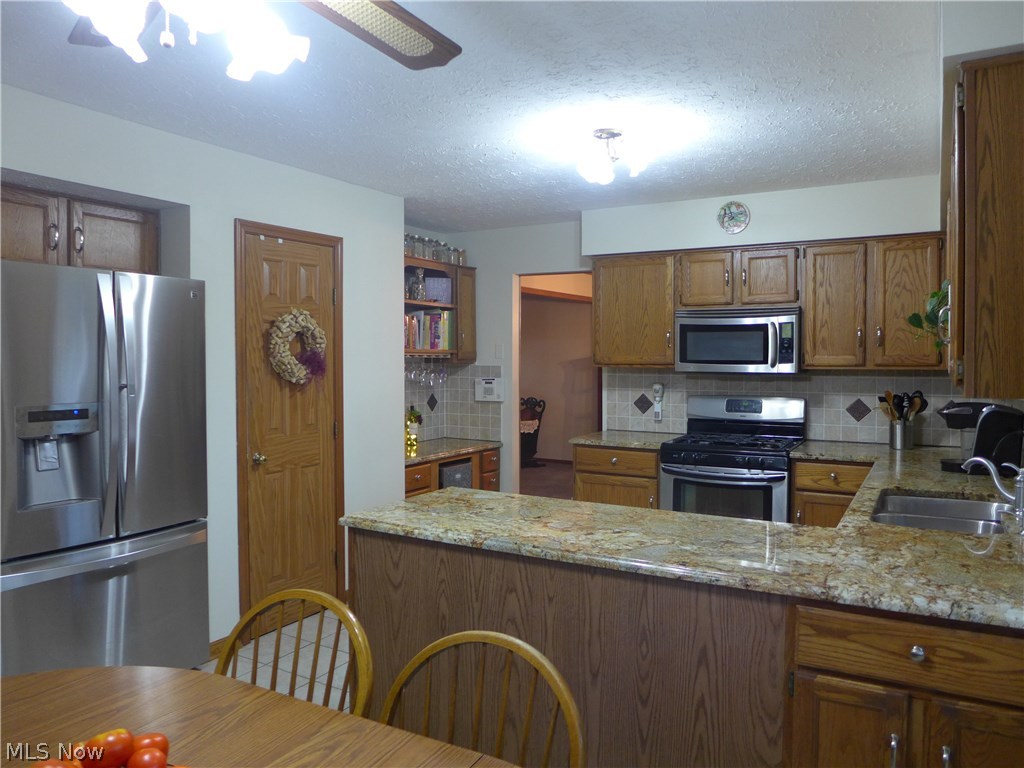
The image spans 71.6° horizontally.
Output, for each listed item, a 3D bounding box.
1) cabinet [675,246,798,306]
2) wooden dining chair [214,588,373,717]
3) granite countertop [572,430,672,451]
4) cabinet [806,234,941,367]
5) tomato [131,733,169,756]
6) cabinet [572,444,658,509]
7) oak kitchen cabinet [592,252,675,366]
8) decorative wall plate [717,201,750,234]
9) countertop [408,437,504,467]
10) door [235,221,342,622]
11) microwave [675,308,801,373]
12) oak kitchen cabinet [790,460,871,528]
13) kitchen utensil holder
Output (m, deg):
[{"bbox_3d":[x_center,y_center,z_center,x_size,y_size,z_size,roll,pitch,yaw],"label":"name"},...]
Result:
[{"bbox_3d":[1.463,-0.670,4.530,0.757,0.372,0.320,2,3,29],"label":"cabinet"},{"bbox_3d":[-0.547,0.955,1.405,0.440,0.950,0.520,1,3,12],"label":"wooden dining chair"},{"bbox_3d":[0.823,0.375,4.851,0.613,0.037,0.649,1,3,31],"label":"granite countertop"},{"bbox_3d":[2.119,-0.457,4.176,0.750,0.755,0.320,2,3,29],"label":"cabinet"},{"bbox_3d":[-0.633,0.637,1.240,0.070,0.057,0.066,2,3,29],"label":"tomato"},{"bbox_3d":[0.833,0.832,4.878,0.608,0.877,0.627,1,3,31],"label":"cabinet"},{"bbox_3d":[0.880,-0.495,4.862,0.575,0.755,0.320,2,3,29],"label":"oak kitchen cabinet"},{"bbox_3d":[1.368,-1.025,4.378,0.204,0.204,0.025,2,3,30],"label":"decorative wall plate"},{"bbox_3d":[-0.602,0.492,5.252,0.600,0.036,1.130,2,3,32],"label":"countertop"},{"bbox_3d":[-1.188,0.240,3.846,0.080,2.130,0.730,2,3,32],"label":"door"},{"bbox_3d":[1.479,-0.277,4.580,0.756,0.408,0.389,1,3,31],"label":"microwave"},{"bbox_3d":[1.956,0.855,4.205,0.472,0.877,0.627,1,3,31],"label":"oak kitchen cabinet"},{"bbox_3d":[2.318,0.297,4.224,0.140,0.160,0.140,1,3,31],"label":"kitchen utensil holder"}]

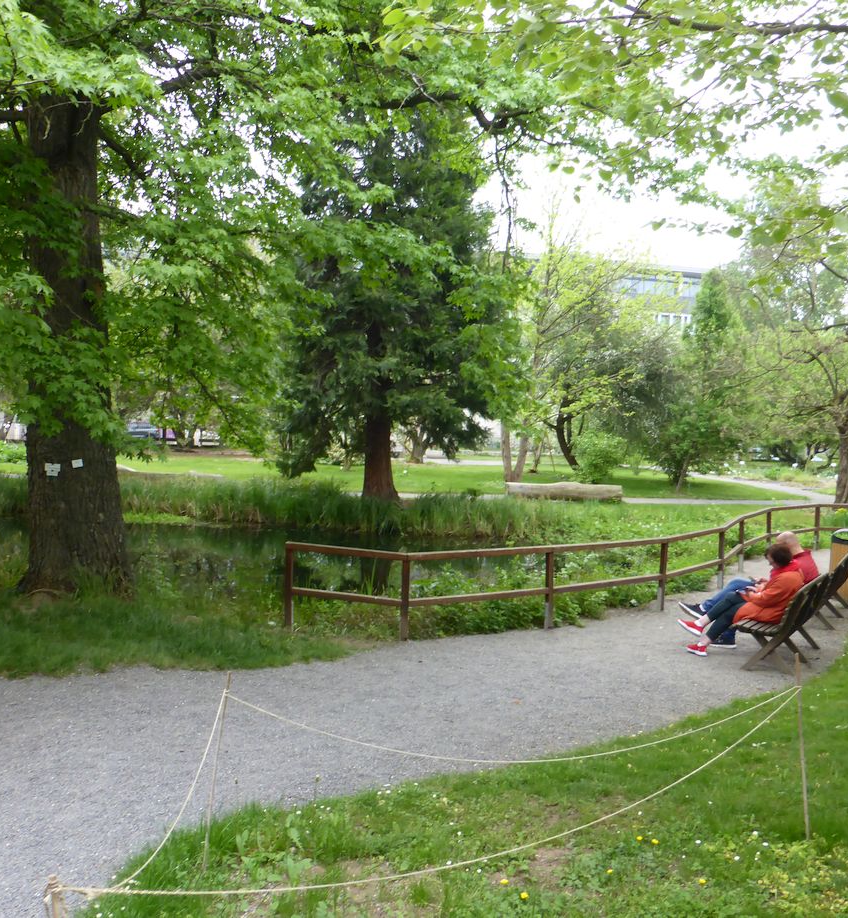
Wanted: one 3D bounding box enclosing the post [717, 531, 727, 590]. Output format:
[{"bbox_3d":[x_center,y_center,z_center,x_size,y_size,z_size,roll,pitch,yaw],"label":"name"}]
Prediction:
[{"bbox_3d":[4.335,1.473,12.873,0.085,0.870,0.085,2,3,33],"label":"post"}]

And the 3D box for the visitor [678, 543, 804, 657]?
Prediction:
[{"bbox_3d":[2.981,1.363,8.381,1.150,1.120,0.520,2,3,33],"label":"visitor"}]

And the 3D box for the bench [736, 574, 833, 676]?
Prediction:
[{"bbox_3d":[3.473,1.543,8.482,0.600,0.760,1.600,2,3,33],"label":"bench"}]

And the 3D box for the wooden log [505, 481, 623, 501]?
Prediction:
[{"bbox_3d":[4.912,1.146,30.985,4.000,0.620,0.620,1,3,14],"label":"wooden log"}]

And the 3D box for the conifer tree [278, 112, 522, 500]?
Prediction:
[{"bbox_3d":[-1.028,-5.960,30.153,7.800,14.800,7.800,0,3,0],"label":"conifer tree"}]

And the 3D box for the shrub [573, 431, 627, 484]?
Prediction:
[{"bbox_3d":[7.355,-0.051,36.947,2.250,2.250,2.200,0,3,0],"label":"shrub"}]

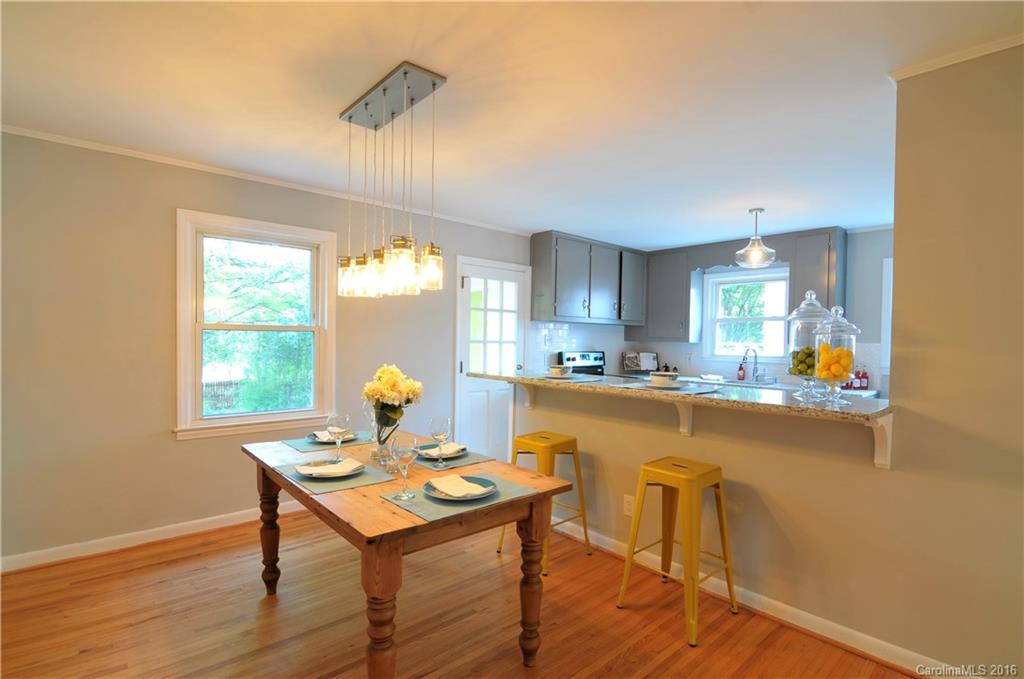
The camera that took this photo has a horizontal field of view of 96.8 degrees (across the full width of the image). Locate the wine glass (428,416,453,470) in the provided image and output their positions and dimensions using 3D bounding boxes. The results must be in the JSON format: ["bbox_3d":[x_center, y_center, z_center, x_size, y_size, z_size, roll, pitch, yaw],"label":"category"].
[{"bbox_3d":[-0.320,0.458,2.057,0.100,0.220,0.100,1,1,-9],"label":"wine glass"}]

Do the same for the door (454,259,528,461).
[{"bbox_3d":[-0.173,0.269,4.578,0.920,2.095,0.090,1,0,-38],"label":"door"}]

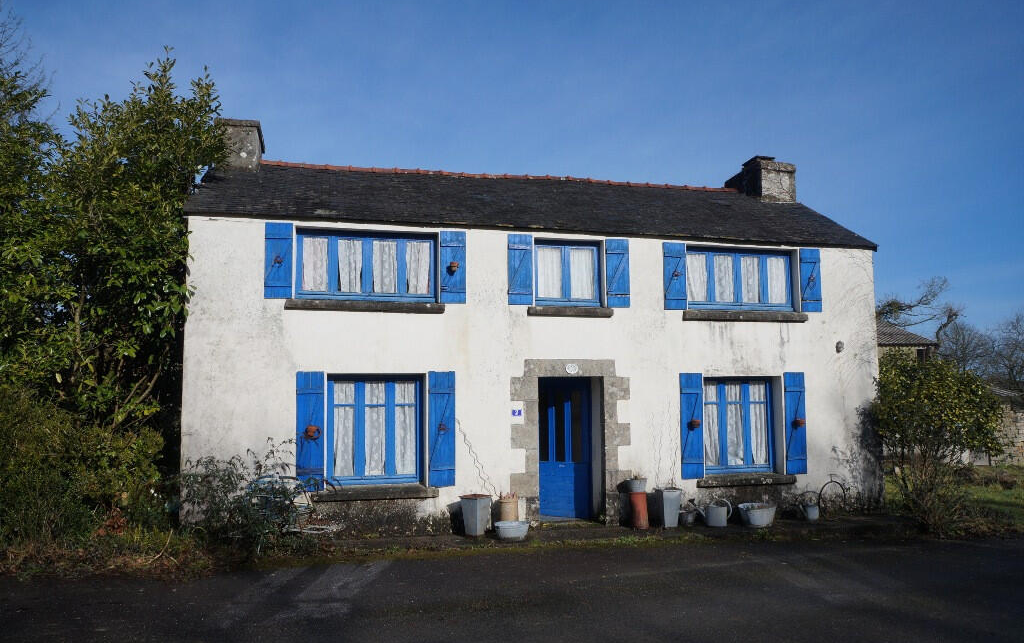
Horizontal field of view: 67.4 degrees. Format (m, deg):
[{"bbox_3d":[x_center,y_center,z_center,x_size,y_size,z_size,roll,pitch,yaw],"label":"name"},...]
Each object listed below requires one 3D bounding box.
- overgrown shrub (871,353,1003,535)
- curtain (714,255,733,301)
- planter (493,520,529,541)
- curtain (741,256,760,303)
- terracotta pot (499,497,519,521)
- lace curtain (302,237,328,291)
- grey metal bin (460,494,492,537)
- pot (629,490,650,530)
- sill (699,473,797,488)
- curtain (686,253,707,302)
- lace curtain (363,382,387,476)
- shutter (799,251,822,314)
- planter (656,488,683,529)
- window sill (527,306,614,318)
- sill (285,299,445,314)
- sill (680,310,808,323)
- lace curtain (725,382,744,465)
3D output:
[{"bbox_3d":[6.426,1.812,11.600,1.800,2.650,1.800,1,-5,-16],"label":"overgrown shrub"},{"bbox_3d":[3.261,-0.652,11.808,0.352,0.736,0.040,1,-4,-15],"label":"curtain"},{"bbox_3d":[0.007,2.751,10.125,0.468,0.214,0.439,0,-5,0],"label":"planter"},{"bbox_3d":[3.853,-0.678,12.408,0.363,0.758,0.050,1,-5,-16],"label":"curtain"},{"bbox_3d":[-0.047,2.643,10.567,0.260,0.463,0.260,0,-5,0],"label":"terracotta pot"},{"bbox_3d":[-2.671,-0.777,10.465,0.340,0.741,0.050,1,-4,-14],"label":"lace curtain"},{"bbox_3d":[-0.481,2.578,10.196,0.317,0.507,0.317,-4,-6,36],"label":"grey metal bin"},{"bbox_3d":[1.787,2.663,10.795,0.245,0.485,0.245,0,-4,0],"label":"pot"},{"bbox_3d":[3.561,2.458,11.890,1.726,0.170,0.310,1,-5,-16],"label":"sill"},{"bbox_3d":[2.842,-0.666,11.820,0.359,0.752,0.050,1,-4,-14],"label":"curtain"},{"bbox_3d":[-1.825,1.439,10.254,0.291,1.266,0.040,1,-4,-15],"label":"lace curtain"},{"bbox_3d":[4.847,-0.650,12.372,0.380,1.000,0.040,1,-5,-16],"label":"shutter"},{"bbox_3d":[2.191,2.598,10.768,0.282,0.529,0.282,1,-4,-15],"label":"planter"},{"bbox_3d":[0.795,-0.114,10.857,1.259,0.125,0.250,1,-4,-15],"label":"window sill"},{"bbox_3d":[-1.959,-0.185,10.350,2.091,0.144,0.250,1,-4,-14],"label":"sill"},{"bbox_3d":[3.510,-0.064,11.692,2.074,0.171,0.250,1,-4,-14],"label":"sill"},{"bbox_3d":[3.526,1.616,12.172,0.338,1.316,0.050,1,-5,-16],"label":"lace curtain"}]

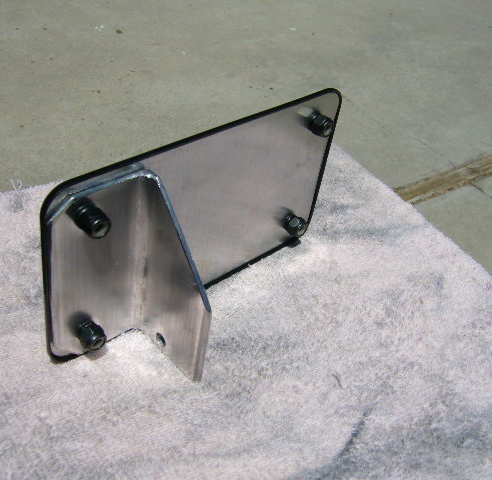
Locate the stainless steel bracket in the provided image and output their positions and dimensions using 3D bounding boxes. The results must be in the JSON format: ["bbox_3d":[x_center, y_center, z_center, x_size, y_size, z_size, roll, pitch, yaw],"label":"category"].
[{"bbox_3d":[-0.004,0.001,0.320,0.185,0.108,0.057,-26,52,-37],"label":"stainless steel bracket"}]

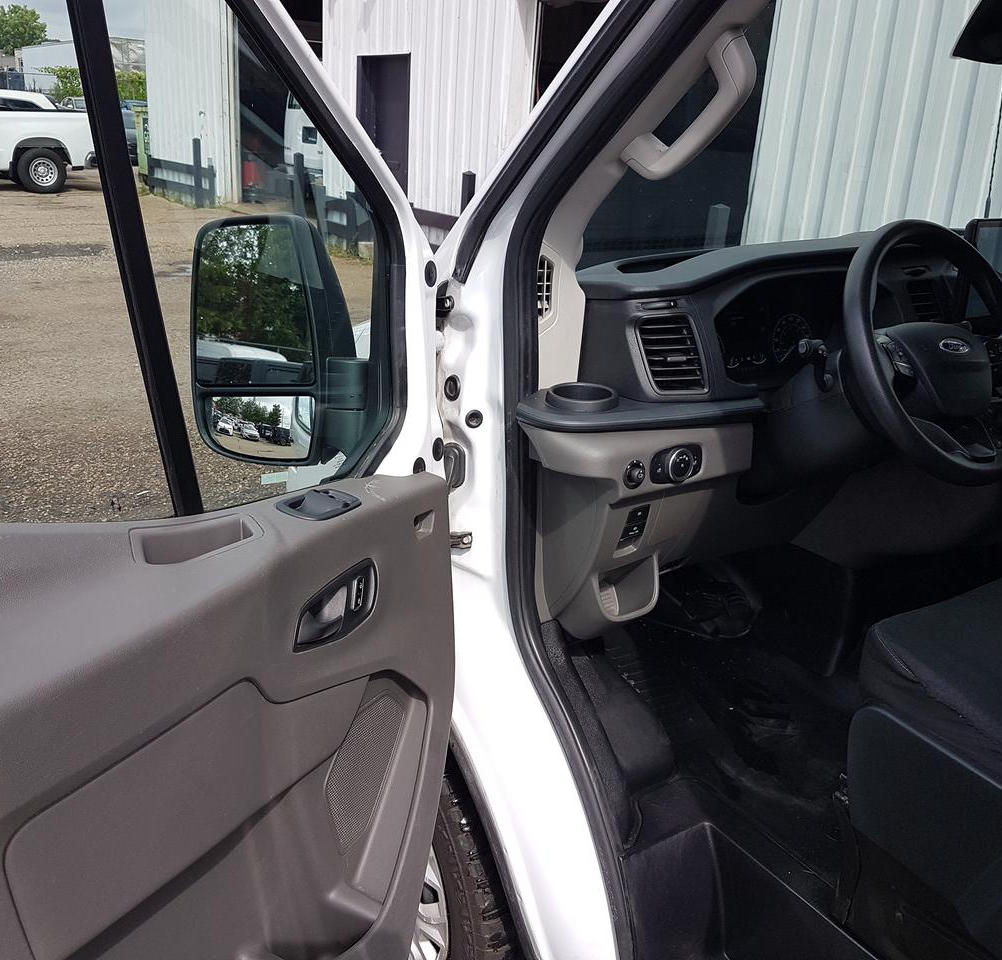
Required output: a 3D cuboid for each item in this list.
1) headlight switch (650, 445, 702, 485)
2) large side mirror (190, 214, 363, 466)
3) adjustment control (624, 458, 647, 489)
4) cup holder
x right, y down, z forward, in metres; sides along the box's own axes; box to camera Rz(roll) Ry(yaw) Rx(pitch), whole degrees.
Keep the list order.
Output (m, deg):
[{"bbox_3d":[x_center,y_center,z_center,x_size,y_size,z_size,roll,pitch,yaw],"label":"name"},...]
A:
[{"bbox_3d":[0.244,-0.019,1.297,0.092,0.047,0.029,-9,13,-32],"label":"headlight switch"},{"bbox_3d":[-0.311,-0.201,1.365,0.205,0.340,0.130,7,19,10],"label":"large side mirror"},{"bbox_3d":[0.179,-0.005,1.260,0.038,0.038,0.020,-9,13,-32],"label":"adjustment control"},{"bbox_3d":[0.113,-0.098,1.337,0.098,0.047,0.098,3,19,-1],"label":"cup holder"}]

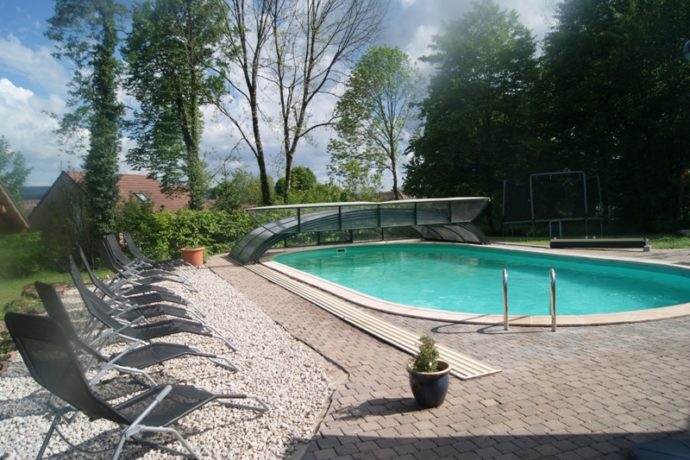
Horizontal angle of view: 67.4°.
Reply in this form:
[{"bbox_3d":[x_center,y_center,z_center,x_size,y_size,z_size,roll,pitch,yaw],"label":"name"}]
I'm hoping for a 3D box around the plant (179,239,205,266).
[{"bbox_3d":[-3.853,0.559,13.222,0.600,0.690,0.600,-2,4,0],"label":"plant"}]

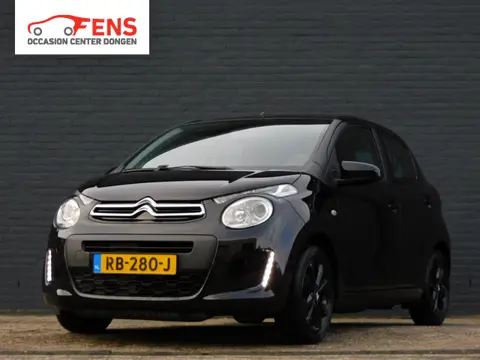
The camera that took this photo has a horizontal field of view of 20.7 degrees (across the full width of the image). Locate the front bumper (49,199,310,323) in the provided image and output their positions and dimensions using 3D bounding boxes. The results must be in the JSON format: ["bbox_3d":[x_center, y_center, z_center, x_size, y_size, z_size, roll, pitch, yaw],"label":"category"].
[{"bbox_3d":[-0.471,0.433,7.400,1.580,0.640,0.520,-1,-4,26],"label":"front bumper"}]

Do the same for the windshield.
[{"bbox_3d":[-0.062,-0.239,8.273,1.260,0.130,0.770,-1,25,26],"label":"windshield"}]

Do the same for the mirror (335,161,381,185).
[{"bbox_3d":[0.706,-0.041,7.926,0.230,0.140,0.170,-1,-4,26],"label":"mirror"}]

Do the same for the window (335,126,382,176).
[{"bbox_3d":[0.721,-0.198,8.368,0.070,0.380,0.870,-24,-13,23],"label":"window"}]

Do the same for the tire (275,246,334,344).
[{"bbox_3d":[0.366,0.642,7.492,0.175,0.574,0.574,-1,-4,26],"label":"tire"}]

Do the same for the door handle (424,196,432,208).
[{"bbox_3d":[1.324,0.159,9.328,0.050,0.065,0.185,-1,-4,26],"label":"door handle"}]

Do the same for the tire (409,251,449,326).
[{"bbox_3d":[1.376,0.774,9.598,0.170,0.574,0.574,-1,-4,26],"label":"tire"}]

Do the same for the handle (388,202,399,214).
[{"bbox_3d":[1.003,0.186,8.644,0.050,0.065,0.190,-1,-4,26],"label":"handle"}]

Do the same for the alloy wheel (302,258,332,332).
[{"bbox_3d":[0.377,0.642,7.486,0.150,0.410,0.410,-1,-4,26],"label":"alloy wheel"}]

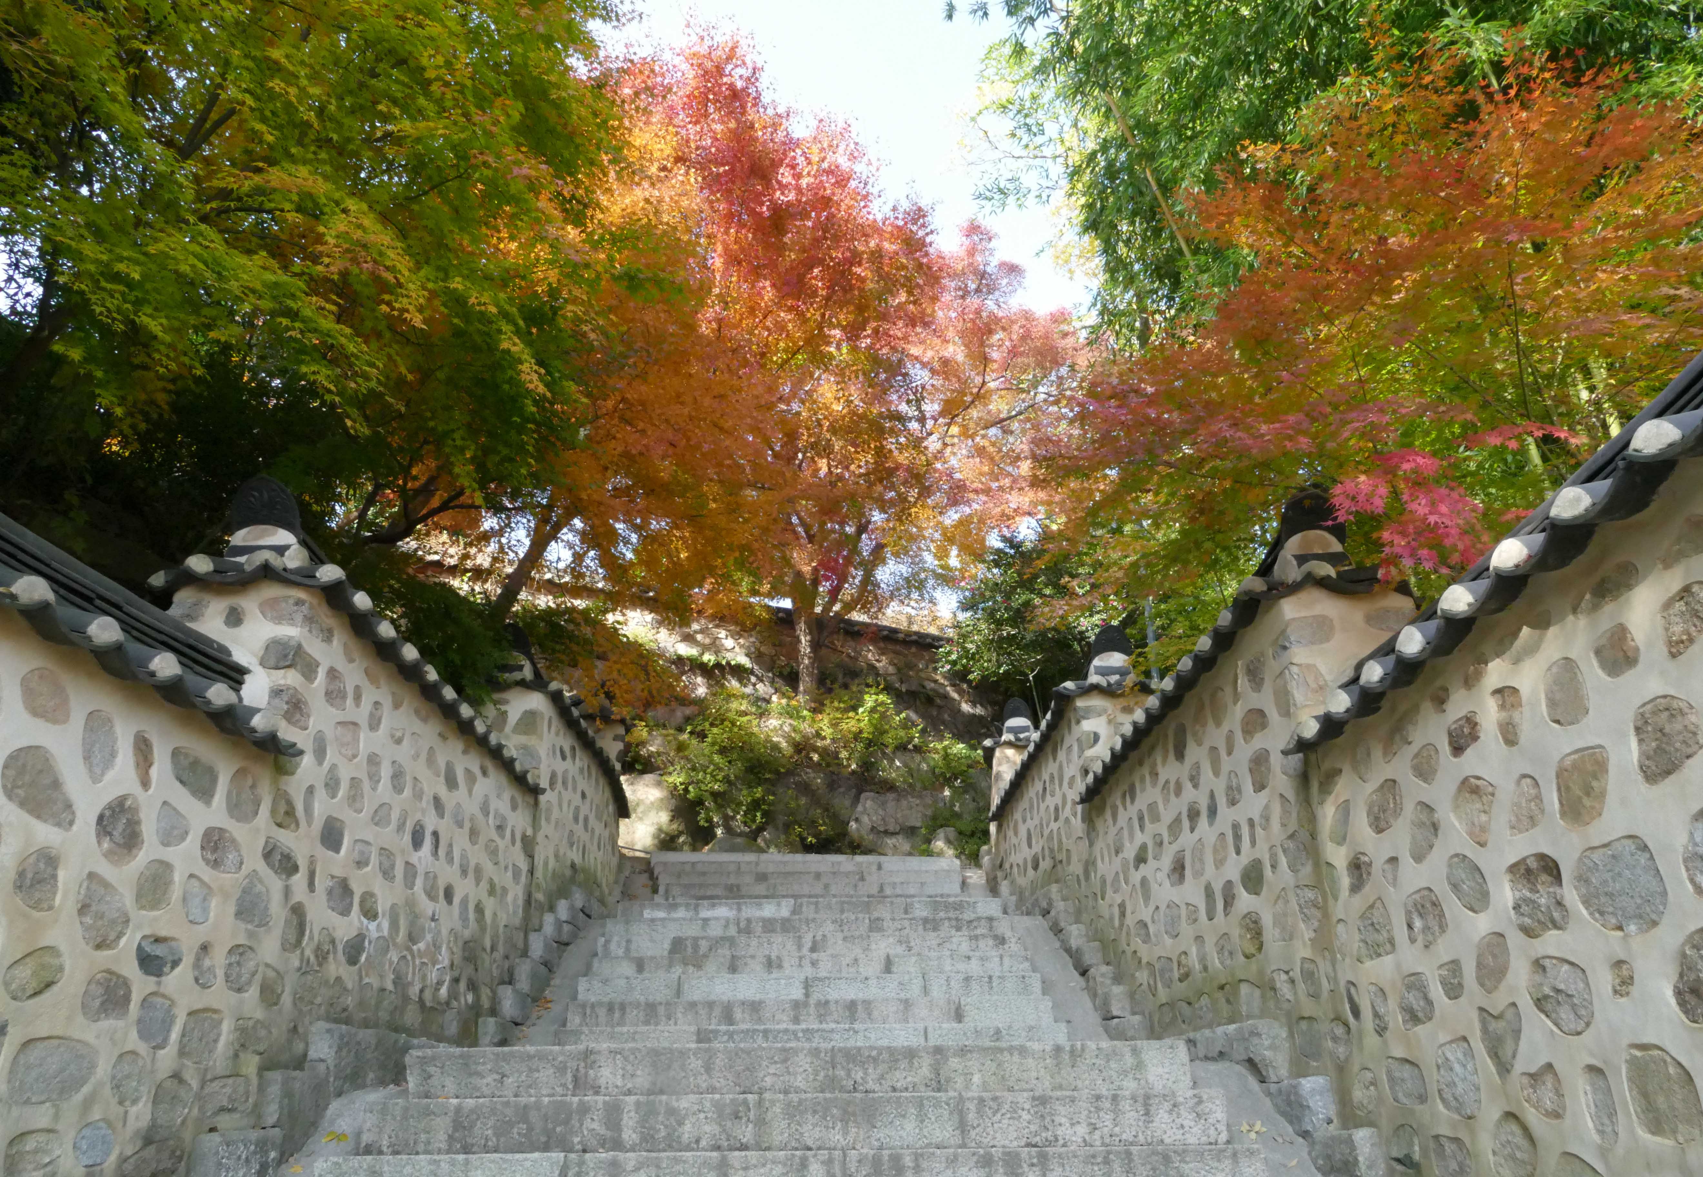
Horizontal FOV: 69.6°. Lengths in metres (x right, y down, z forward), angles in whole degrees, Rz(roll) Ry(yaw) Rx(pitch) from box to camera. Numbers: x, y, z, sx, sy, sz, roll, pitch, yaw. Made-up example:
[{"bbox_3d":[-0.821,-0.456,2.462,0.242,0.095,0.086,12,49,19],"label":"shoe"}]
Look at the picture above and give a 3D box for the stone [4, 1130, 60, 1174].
[{"bbox_3d":[-2.004,1.382,2.990,0.074,0.115,0.208,-1,-23,3],"label":"stone"}]

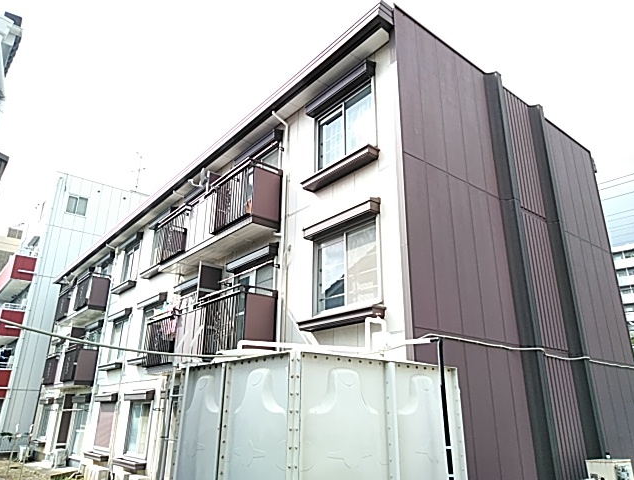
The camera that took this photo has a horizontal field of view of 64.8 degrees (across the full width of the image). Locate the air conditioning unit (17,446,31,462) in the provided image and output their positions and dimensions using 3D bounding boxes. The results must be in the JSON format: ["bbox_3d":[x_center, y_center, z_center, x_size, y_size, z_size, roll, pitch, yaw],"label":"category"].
[{"bbox_3d":[-12.274,8.992,20.988,0.300,0.600,0.780,17,-26,-37],"label":"air conditioning unit"}]

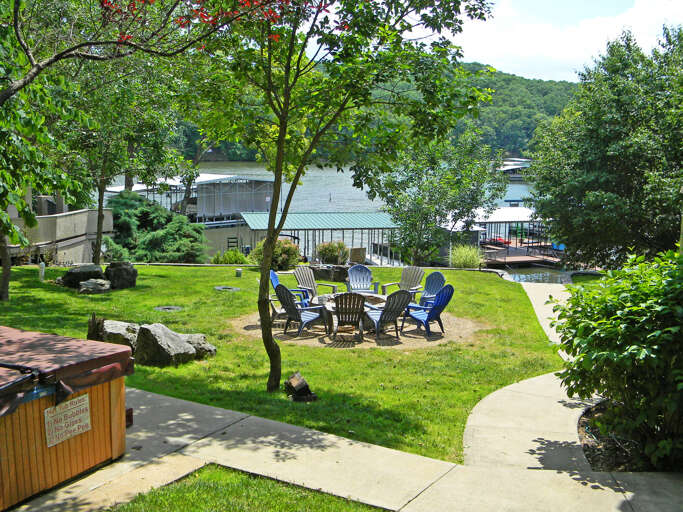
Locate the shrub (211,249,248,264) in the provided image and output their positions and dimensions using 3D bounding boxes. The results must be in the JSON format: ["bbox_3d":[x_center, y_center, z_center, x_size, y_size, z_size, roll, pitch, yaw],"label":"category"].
[{"bbox_3d":[-3.710,-0.076,26.761,1.250,0.600,0.950,0,8,0],"label":"shrub"}]

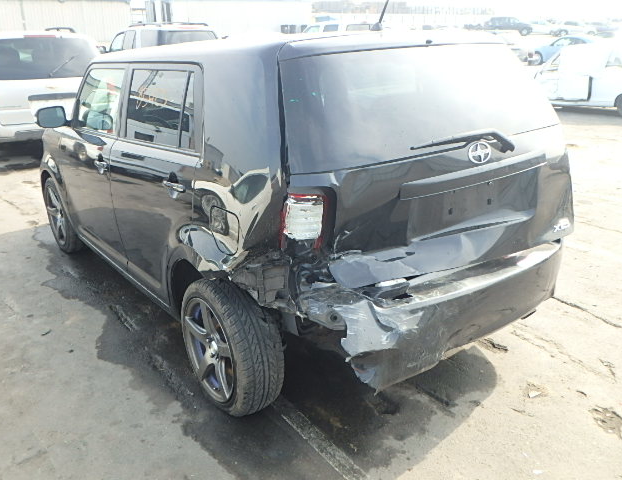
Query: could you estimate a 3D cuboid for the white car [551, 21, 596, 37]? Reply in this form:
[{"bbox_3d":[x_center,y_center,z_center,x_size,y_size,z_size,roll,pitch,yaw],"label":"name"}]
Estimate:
[{"bbox_3d":[25.421,-20.453,55.500,4.700,1.450,1.800,-2,20,0],"label":"white car"}]

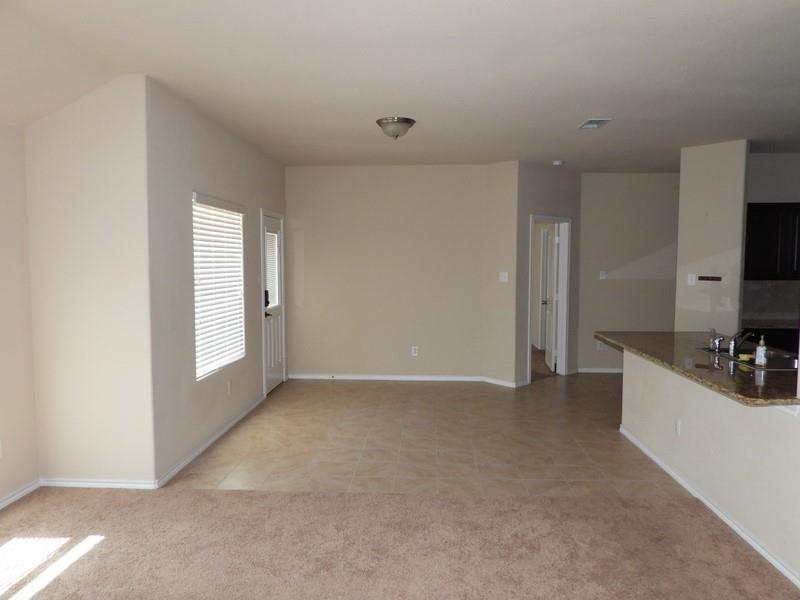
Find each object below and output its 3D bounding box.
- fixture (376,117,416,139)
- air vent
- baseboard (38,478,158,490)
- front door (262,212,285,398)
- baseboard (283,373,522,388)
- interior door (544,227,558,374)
[{"bbox_3d":[-0.031,-1.474,4.846,0.340,0.155,0.340,0,4,3],"label":"fixture"},{"bbox_3d":[1.723,-1.543,4.907,0.220,0.025,0.330,0,4,3],"label":"air vent"},{"bbox_3d":[-2.039,1.242,3.761,0.830,0.065,0.020,0,4,3],"label":"baseboard"},{"bbox_3d":[-1.493,0.049,6.578,0.060,2.050,0.830,0,4,3],"label":"front door"},{"bbox_3d":[-0.020,1.025,7.072,2.910,0.075,0.310,0,4,3],"label":"baseboard"},{"bbox_3d":[2.180,-0.027,7.983,0.040,2.030,0.730,0,4,5],"label":"interior door"}]

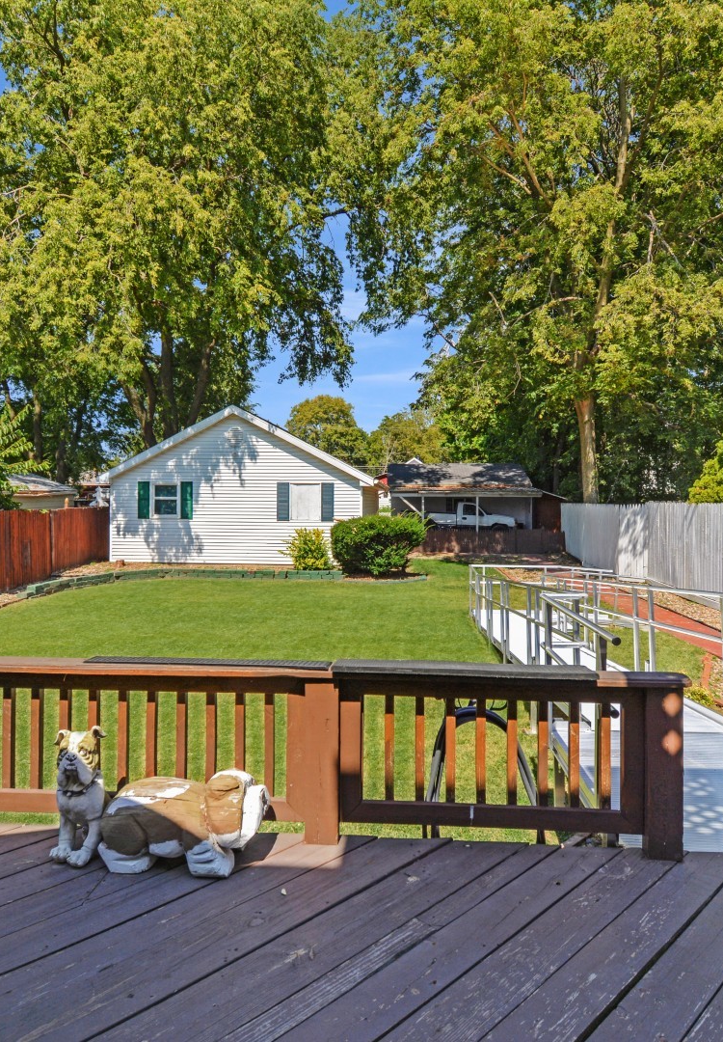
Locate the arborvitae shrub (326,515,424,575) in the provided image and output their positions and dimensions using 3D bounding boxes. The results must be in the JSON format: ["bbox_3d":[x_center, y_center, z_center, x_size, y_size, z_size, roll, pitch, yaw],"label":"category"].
[{"bbox_3d":[0.393,0.607,17.040,2.450,1.560,2.100,0,2,4],"label":"arborvitae shrub"}]

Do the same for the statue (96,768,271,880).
[{"bbox_3d":[-0.735,1.236,2.780,0.670,0.375,0.300,0,2,4],"label":"statue"}]

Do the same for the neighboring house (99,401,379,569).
[{"bbox_3d":[-3.318,-1.185,23.648,7.950,4.600,10.200,0,2,4],"label":"neighboring house"}]

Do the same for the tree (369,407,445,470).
[{"bbox_3d":[4.204,-5.106,57.893,8.500,10.400,8.500,0,2,4],"label":"tree"}]

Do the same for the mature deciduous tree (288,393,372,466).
[{"bbox_3d":[-3.082,-5.592,57.878,8.000,11.300,8.000,0,2,4],"label":"mature deciduous tree"}]

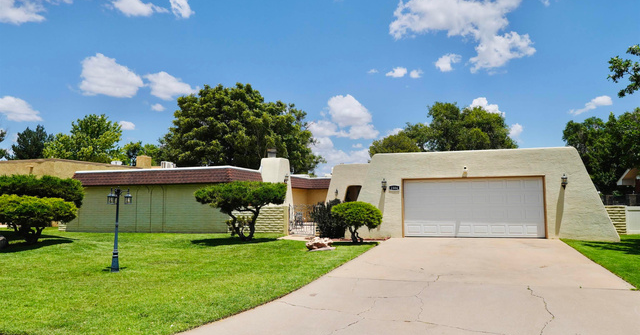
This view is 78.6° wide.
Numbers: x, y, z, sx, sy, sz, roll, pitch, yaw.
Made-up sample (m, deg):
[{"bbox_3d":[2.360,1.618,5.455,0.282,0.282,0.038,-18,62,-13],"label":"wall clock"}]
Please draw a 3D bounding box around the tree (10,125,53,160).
[{"bbox_3d":[-31.652,0.228,43.000,4.277,10.042,4.277,3,-6,-37],"label":"tree"}]

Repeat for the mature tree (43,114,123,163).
[{"bbox_3d":[-21.688,-0.190,36.000,6.613,9.522,6.613,3,-6,-31],"label":"mature tree"}]

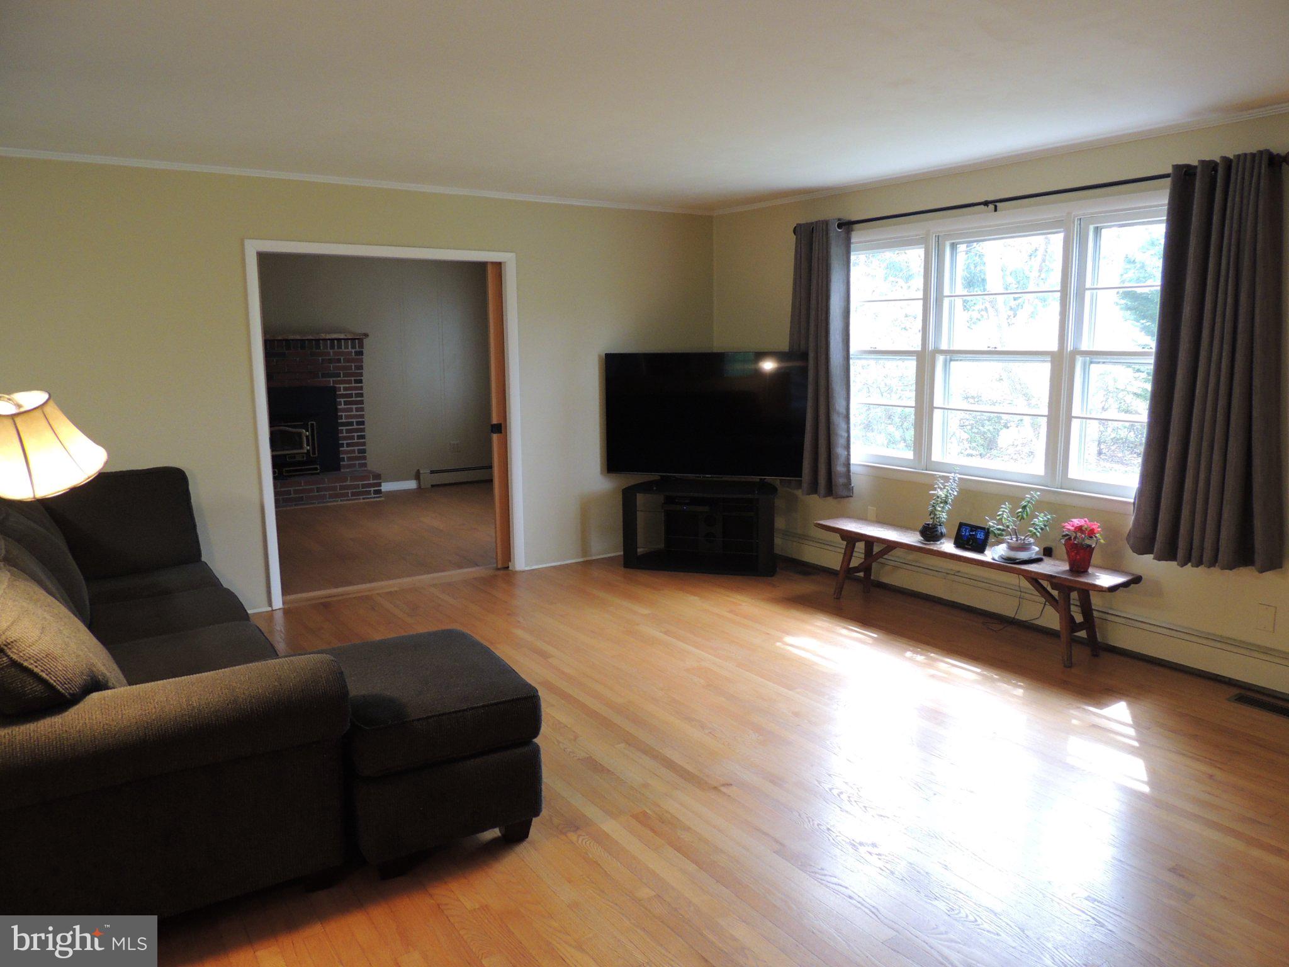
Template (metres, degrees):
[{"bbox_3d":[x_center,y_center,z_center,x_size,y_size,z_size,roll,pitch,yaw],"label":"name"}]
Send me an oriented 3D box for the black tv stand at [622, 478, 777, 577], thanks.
[{"bbox_3d":[0.404,0.291,6.105,1.020,0.540,0.540,2,9,16],"label":"black tv stand"}]

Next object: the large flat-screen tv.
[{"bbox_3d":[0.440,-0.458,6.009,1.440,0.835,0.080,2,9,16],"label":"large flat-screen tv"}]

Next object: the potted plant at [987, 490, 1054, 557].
[{"bbox_3d":[1.869,0.199,4.440,0.330,0.315,0.250,3,10,23],"label":"potted plant"}]

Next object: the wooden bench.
[{"bbox_3d":[1.639,0.553,4.715,0.325,0.431,1.770,-7,11,-34],"label":"wooden bench"}]

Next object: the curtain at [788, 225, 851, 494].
[{"bbox_3d":[1.123,-0.784,5.713,0.130,1.710,0.530,-7,11,-34],"label":"curtain"}]

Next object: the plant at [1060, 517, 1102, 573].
[{"bbox_3d":[2.055,0.285,4.201,0.195,0.250,0.190,4,10,26],"label":"plant"}]

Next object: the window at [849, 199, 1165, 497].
[{"bbox_3d":[1.883,-0.691,4.815,0.120,1.400,2.520,-7,11,-34],"label":"window"}]

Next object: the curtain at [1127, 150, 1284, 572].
[{"bbox_3d":[2.435,-0.503,3.820,0.150,1.700,0.580,-7,11,-34],"label":"curtain"}]

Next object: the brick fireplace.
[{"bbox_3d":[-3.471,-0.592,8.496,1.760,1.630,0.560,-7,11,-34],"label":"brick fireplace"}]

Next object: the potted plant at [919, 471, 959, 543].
[{"bbox_3d":[1.591,0.123,4.839,0.200,0.385,0.170,2,10,18],"label":"potted plant"}]

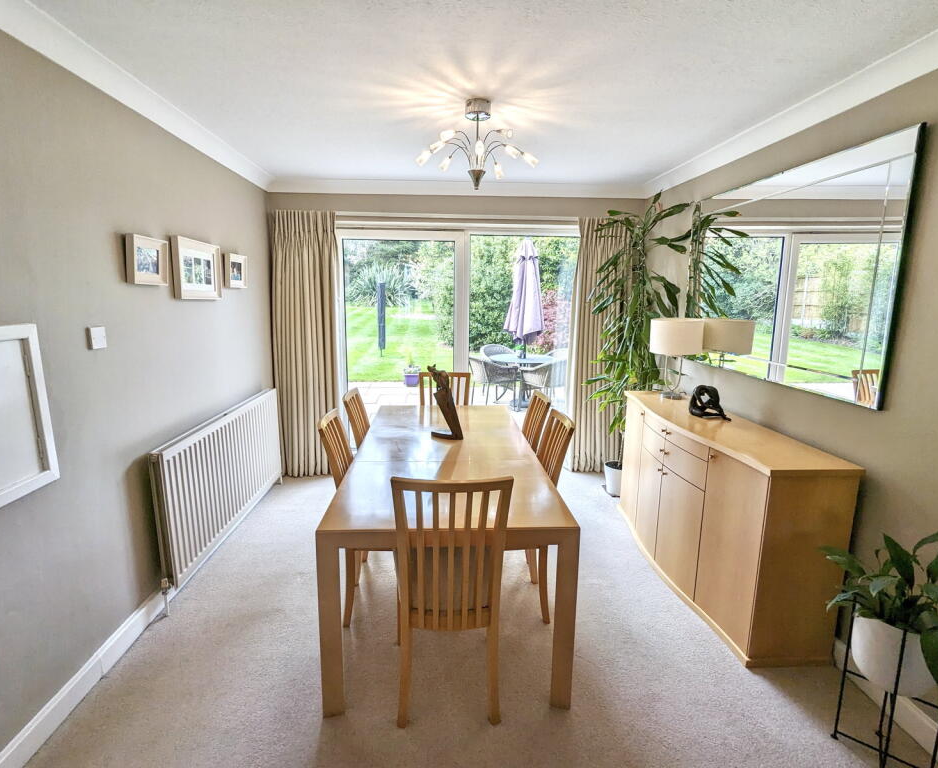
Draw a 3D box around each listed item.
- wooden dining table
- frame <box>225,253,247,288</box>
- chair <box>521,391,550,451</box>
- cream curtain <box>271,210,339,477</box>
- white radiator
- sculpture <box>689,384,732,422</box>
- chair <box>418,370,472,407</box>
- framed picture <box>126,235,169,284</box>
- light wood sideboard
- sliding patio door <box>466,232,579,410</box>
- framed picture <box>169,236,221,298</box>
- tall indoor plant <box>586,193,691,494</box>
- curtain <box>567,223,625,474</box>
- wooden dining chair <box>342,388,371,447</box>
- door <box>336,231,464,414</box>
[{"bbox_3d":[-0.129,0.695,2.639,0.920,0.730,1.920,0,10,-4],"label":"wooden dining table"},{"bbox_3d":[-1.537,-0.745,3.140,0.033,0.217,0.265,0,10,-4],"label":"frame"},{"bbox_3d":[0.180,0.545,2.804,0.520,0.970,0.440,0,10,-4],"label":"chair"},{"bbox_3d":[-1.344,-0.295,3.994,0.519,2.211,0.140,0,10,-4],"label":"cream curtain"},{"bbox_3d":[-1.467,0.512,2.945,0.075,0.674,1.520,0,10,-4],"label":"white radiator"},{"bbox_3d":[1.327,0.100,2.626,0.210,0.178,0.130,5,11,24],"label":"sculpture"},{"bbox_3d":[-0.167,0.453,3.403,0.442,0.991,0.530,0,10,-4],"label":"chair"},{"bbox_3d":[-1.512,-0.575,2.228,0.045,0.217,0.265,0,10,-4],"label":"framed picture"},{"bbox_3d":[1.280,0.626,2.678,0.460,0.876,1.550,0,10,-4],"label":"light wood sideboard"},{"bbox_3d":[0.490,-0.291,4.296,1.079,2.095,0.070,0,10,-4],"label":"sliding patio door"},{"bbox_3d":[-1.540,-0.646,2.690,0.047,0.321,0.465,0,10,-4],"label":"framed picture"},{"bbox_3d":[1.177,-0.241,3.573,0.620,2.260,0.660,0,10,-4],"label":"tall indoor plant"},{"bbox_3d":[1.122,-0.289,4.059,0.500,2.170,0.130,0,10,-4],"label":"curtain"},{"bbox_3d":[-0.460,0.529,2.863,0.520,0.970,0.440,0,10,-4],"label":"wooden dining chair"},{"bbox_3d":[-0.604,-0.296,4.227,1.126,2.079,0.070,0,10,-4],"label":"door"}]

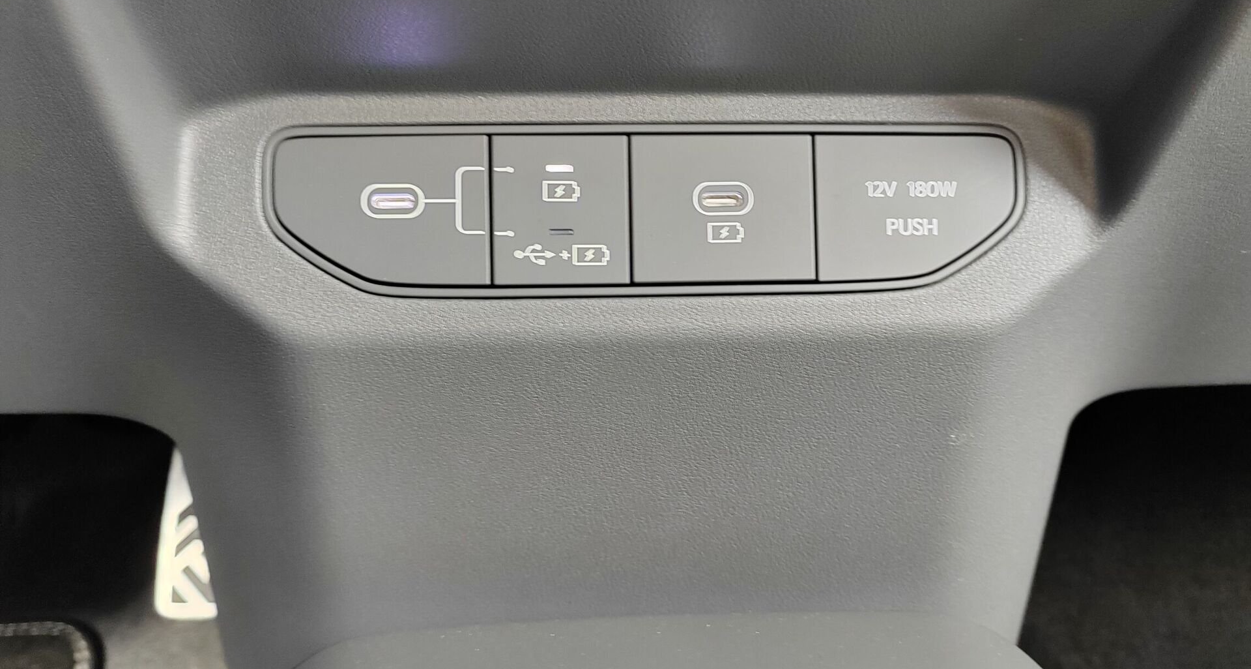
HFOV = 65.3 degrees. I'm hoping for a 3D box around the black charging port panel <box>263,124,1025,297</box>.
[{"bbox_3d":[0.006,-0.027,0.212,0.162,0.037,0.012,-1,-2,-4],"label":"black charging port panel"}]

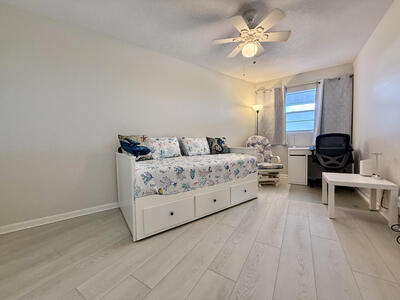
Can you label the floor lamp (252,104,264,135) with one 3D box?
[{"bbox_3d":[1.416,-0.171,3.930,0.260,1.830,0.260,1,3,31],"label":"floor lamp"}]

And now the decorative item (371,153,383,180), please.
[{"bbox_3d":[2.277,0.196,2.083,0.110,0.309,0.110,1,3,31],"label":"decorative item"}]

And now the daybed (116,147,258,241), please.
[{"bbox_3d":[-0.141,0.429,2.575,1.970,0.834,1.020,-3,4,-34],"label":"daybed"}]

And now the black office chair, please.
[{"bbox_3d":[2.534,0.233,3.093,0.600,1.060,0.580,1,3,33],"label":"black office chair"}]

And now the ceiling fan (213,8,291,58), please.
[{"bbox_3d":[0.611,-1.381,1.943,0.880,0.480,0.880,1,3,31],"label":"ceiling fan"}]

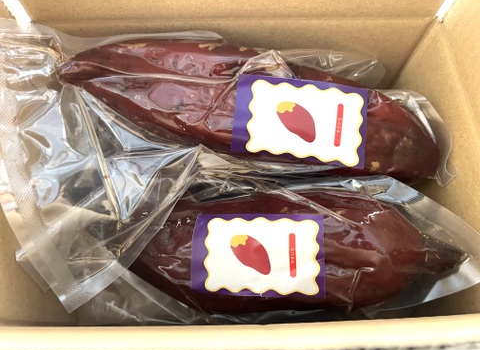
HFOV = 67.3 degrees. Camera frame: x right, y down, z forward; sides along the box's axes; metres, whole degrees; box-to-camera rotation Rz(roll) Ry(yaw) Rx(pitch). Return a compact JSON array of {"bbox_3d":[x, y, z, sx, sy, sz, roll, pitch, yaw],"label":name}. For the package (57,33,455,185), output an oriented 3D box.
[{"bbox_3d":[0.001,-0.038,0.211,0.228,0.058,0.068,11,75,5],"label":"package"}]

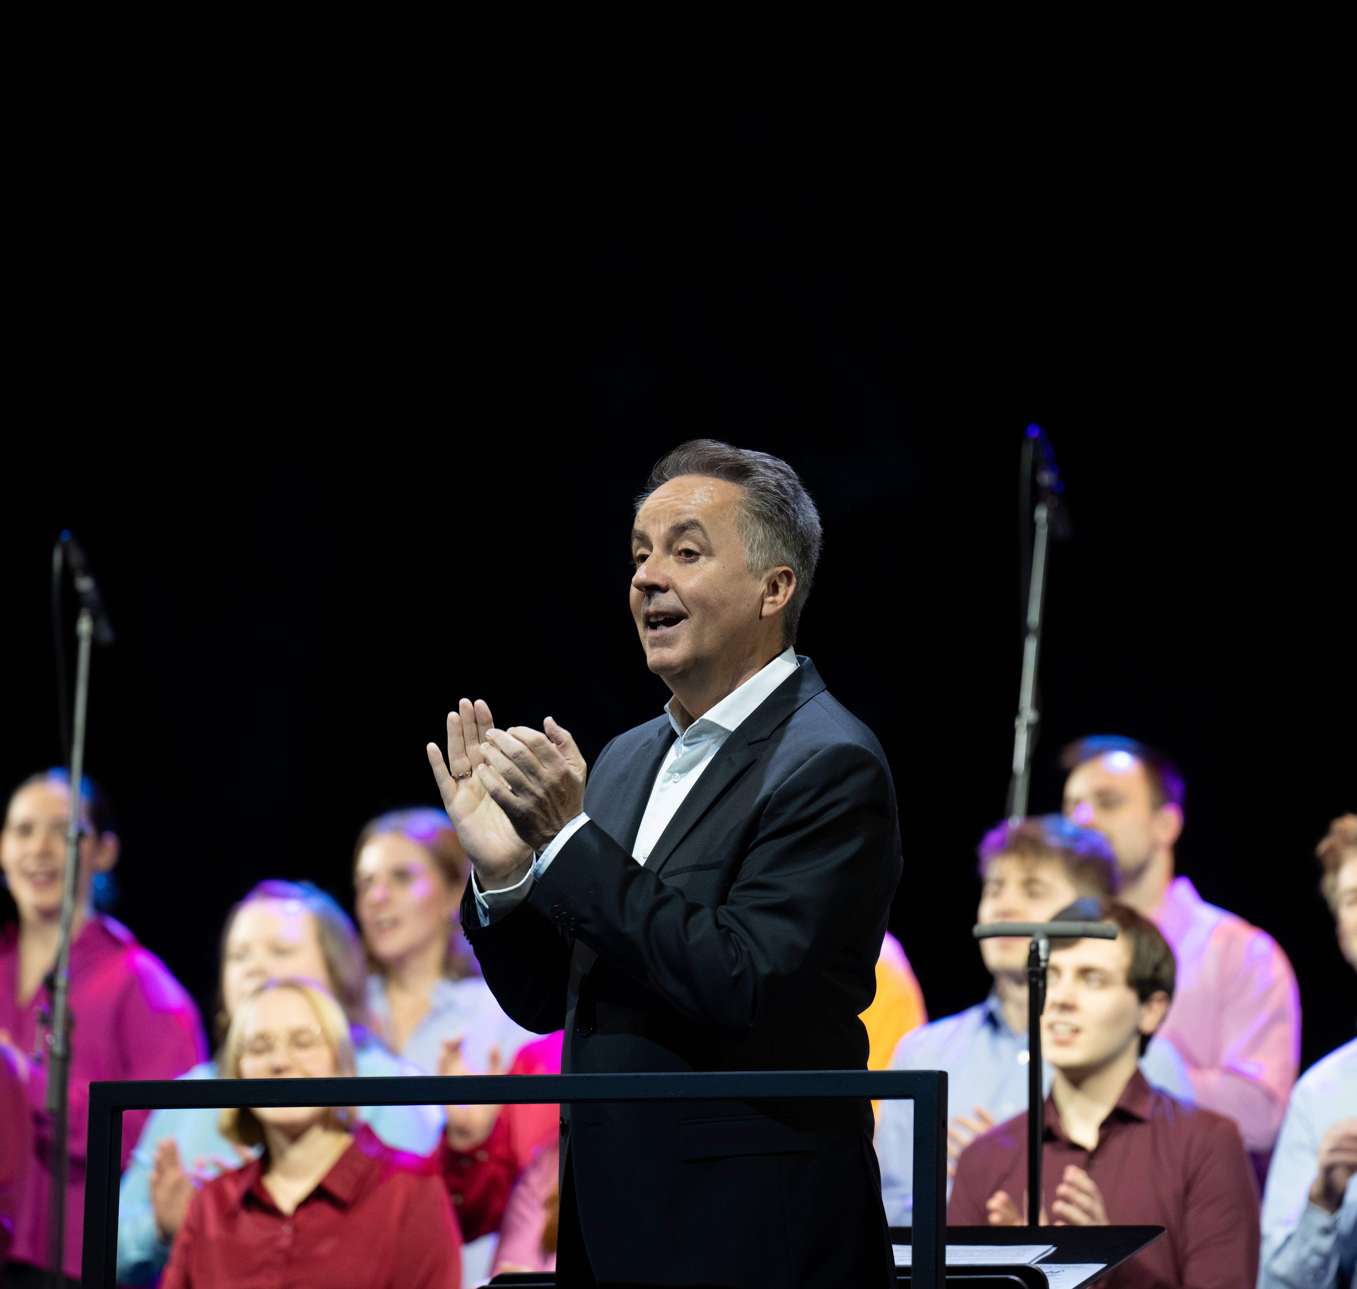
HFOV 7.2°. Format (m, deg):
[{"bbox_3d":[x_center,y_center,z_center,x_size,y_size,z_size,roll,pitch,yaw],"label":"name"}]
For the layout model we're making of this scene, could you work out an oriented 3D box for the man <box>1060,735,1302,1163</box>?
[{"bbox_3d":[0.719,1.047,16.265,0.520,1.820,0.420,-2,-3,36],"label":"man"}]

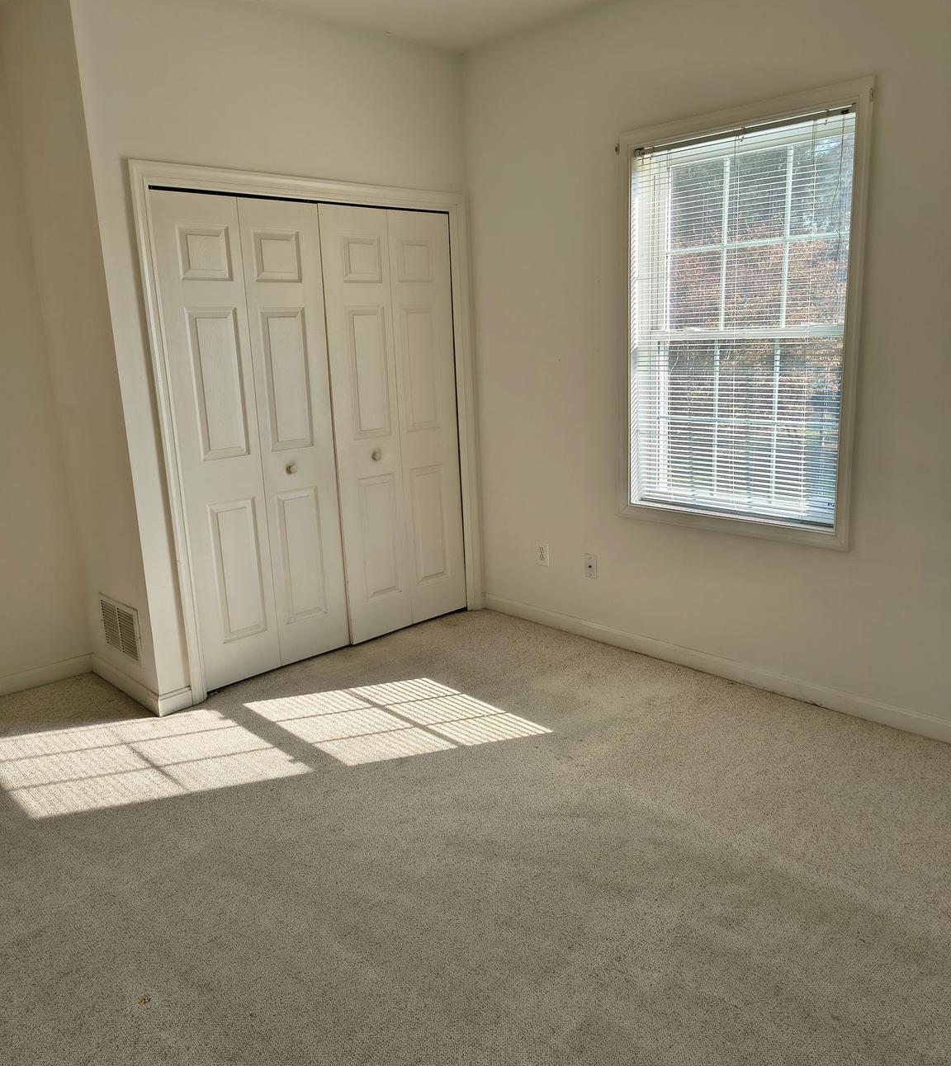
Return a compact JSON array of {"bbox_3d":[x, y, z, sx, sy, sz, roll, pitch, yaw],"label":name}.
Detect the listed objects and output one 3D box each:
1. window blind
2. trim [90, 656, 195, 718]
[{"bbox_3d":[1.010,-0.801,3.474,0.038,1.481,0.936,-14,17,-42],"label":"window blind"},{"bbox_3d":[-1.491,0.644,3.893,0.143,0.091,0.731,-14,17,-42],"label":"trim"}]

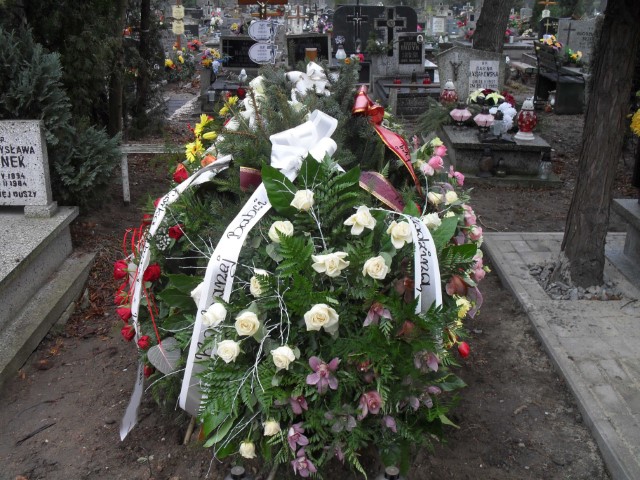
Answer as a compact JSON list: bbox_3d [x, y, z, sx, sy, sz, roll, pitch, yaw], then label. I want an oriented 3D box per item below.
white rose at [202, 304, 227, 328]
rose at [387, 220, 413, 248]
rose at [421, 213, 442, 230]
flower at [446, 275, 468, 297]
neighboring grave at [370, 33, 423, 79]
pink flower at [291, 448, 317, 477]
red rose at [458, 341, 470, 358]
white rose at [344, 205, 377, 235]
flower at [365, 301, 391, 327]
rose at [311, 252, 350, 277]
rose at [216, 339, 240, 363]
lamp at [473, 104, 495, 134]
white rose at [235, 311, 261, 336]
[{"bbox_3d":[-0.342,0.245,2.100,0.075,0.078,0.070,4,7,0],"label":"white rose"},{"bbox_3d":[0.278,-0.019,2.250,0.094,0.094,0.080,-2,10,-5],"label":"rose"},{"bbox_3d":[0.374,-0.062,2.170,0.068,0.060,0.060,-8,23,-18],"label":"rose"},{"bbox_3d":[0.454,0.151,2.150,0.070,0.070,0.060,-8,23,-18],"label":"flower"},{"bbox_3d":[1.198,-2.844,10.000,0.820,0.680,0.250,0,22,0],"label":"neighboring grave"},{"bbox_3d":[-0.051,0.688,2.000,0.076,0.084,0.048,2,10,5],"label":"pink flower"},{"bbox_3d":[0.502,0.381,2.250,0.042,0.060,0.045,-12,25,-28],"label":"red rose"},{"bbox_3d":[0.141,-0.071,2.250,0.110,0.100,0.080,-4,10,-9],"label":"white rose"},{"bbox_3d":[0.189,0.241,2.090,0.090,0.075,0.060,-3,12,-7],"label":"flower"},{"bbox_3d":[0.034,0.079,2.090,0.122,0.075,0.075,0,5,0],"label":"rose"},{"bbox_3d":[-0.276,0.335,1.950,0.073,0.072,0.060,3,5,8],"label":"rose"},{"bbox_3d":[1.429,-1.046,5.665,0.185,0.255,0.185,0,22,0],"label":"lamp"},{"bbox_3d":[-0.218,0.253,1.950,0.077,0.075,0.060,3,8,8],"label":"white rose"}]

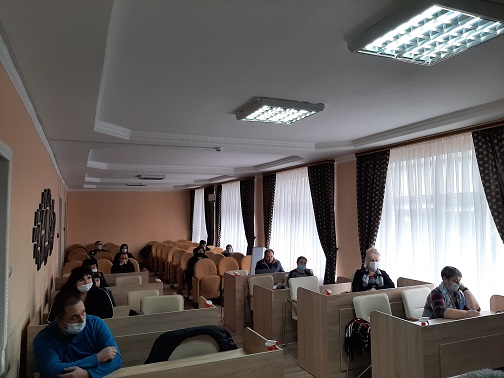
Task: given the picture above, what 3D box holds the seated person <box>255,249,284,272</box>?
[{"bbox_3d":[0.343,1.697,6.925,0.580,1.220,0.750,1,-4,-24],"label":"seated person"}]

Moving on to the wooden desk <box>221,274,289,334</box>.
[{"bbox_3d":[0.206,1.837,6.393,1.240,0.875,0.520,1,-4,-24],"label":"wooden desk"}]

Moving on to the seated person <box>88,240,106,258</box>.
[{"bbox_3d":[-4.133,1.991,10.199,0.560,1.150,0.700,1,-4,-24],"label":"seated person"}]

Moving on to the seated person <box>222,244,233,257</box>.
[{"bbox_3d":[-0.501,1.930,9.378,0.500,1.140,0.700,0,-4,-24],"label":"seated person"}]

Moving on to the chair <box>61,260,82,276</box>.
[{"bbox_3d":[-3.378,1.889,7.228,0.530,0.970,0.470,2,-4,-24],"label":"chair"}]

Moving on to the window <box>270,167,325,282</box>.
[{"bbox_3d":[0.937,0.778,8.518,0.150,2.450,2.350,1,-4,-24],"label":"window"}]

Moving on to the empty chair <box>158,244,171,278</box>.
[{"bbox_3d":[-2.536,2.185,11.453,0.560,0.940,0.550,0,-4,-24],"label":"empty chair"}]

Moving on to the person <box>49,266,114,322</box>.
[{"bbox_3d":[-1.577,1.343,3.505,0.580,1.200,0.750,2,-4,-24],"label":"person"}]

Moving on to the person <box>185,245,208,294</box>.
[{"bbox_3d":[-1.122,1.858,8.277,0.520,1.180,0.750,0,-4,-24],"label":"person"}]

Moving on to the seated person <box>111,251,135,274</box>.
[{"bbox_3d":[-2.398,1.775,7.094,0.560,1.160,0.750,1,-4,-24],"label":"seated person"}]

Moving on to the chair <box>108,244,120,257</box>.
[{"bbox_3d":[-4.125,2.201,11.617,0.550,0.910,0.550,1,-4,-24],"label":"chair"}]

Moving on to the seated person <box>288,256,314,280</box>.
[{"bbox_3d":[0.853,1.702,6.168,0.520,1.180,0.720,0,-4,-24],"label":"seated person"}]

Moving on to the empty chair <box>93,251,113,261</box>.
[{"bbox_3d":[-3.556,2.013,9.030,0.530,0.970,0.470,2,-4,-24],"label":"empty chair"}]

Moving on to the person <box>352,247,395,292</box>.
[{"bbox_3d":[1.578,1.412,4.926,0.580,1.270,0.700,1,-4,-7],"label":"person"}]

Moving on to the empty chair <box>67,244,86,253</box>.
[{"bbox_3d":[-5.597,2.253,12.160,0.550,0.910,0.550,1,-4,-24],"label":"empty chair"}]

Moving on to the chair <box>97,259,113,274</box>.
[{"bbox_3d":[-3.265,2.015,8.272,0.560,0.940,0.550,0,-4,-24],"label":"chair"}]

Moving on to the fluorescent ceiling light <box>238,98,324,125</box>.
[{"bbox_3d":[0.272,-0.769,3.759,0.635,0.085,0.610,2,-4,-24],"label":"fluorescent ceiling light"}]

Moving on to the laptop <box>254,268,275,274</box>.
[{"bbox_3d":[0.238,1.501,6.679,0.370,0.220,0.290,2,-4,-24],"label":"laptop"}]

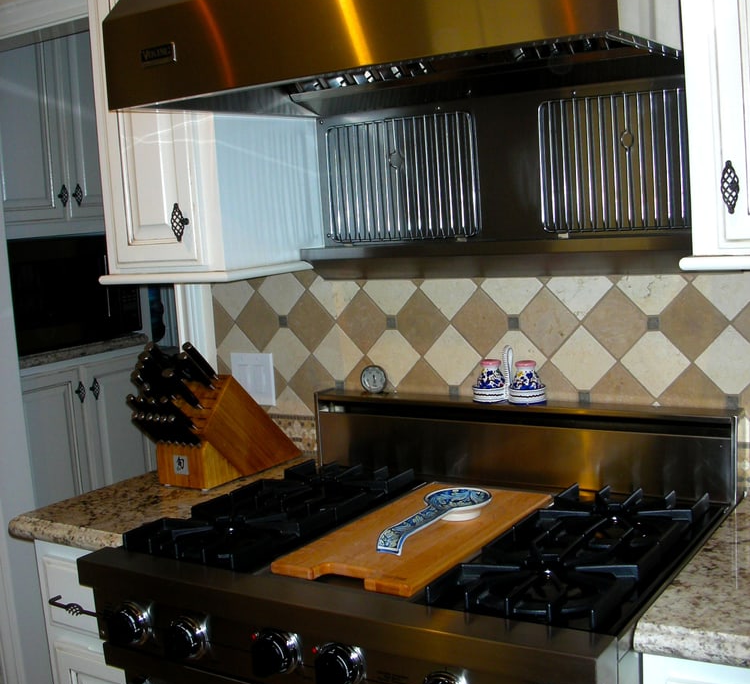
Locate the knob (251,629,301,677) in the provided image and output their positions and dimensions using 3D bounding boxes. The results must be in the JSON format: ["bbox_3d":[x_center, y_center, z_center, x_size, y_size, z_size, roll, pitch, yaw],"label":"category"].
[{"bbox_3d":[-0.143,0.453,1.469,0.060,0.060,0.046,1,8,33],"label":"knob"}]

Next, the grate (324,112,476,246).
[{"bbox_3d":[0.050,-0.339,2.135,0.360,0.258,0.016,1,8,33],"label":"grate"}]

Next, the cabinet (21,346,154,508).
[{"bbox_3d":[-1.252,0.545,3.751,0.580,0.990,0.760,1,8,33],"label":"cabinet"}]

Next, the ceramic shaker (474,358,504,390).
[{"bbox_3d":[0.233,0.078,2.067,0.057,0.075,0.057,-3,7,0],"label":"ceramic shaker"}]

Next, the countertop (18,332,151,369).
[{"bbox_3d":[-1.327,0.030,3.802,0.620,0.042,0.700,1,8,33],"label":"countertop"}]

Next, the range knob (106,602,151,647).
[{"bbox_3d":[-0.397,0.457,1.637,0.060,0.060,0.046,1,8,33],"label":"range knob"}]

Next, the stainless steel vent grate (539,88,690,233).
[{"bbox_3d":[0.471,-0.331,1.865,0.358,0.258,0.016,1,8,33],"label":"stainless steel vent grate"}]

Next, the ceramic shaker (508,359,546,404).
[{"bbox_3d":[0.303,0.080,2.002,0.071,0.080,0.071,-4,7,0],"label":"ceramic shaker"}]

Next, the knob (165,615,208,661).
[{"bbox_3d":[-0.291,0.459,1.567,0.060,0.060,0.046,1,8,33],"label":"knob"}]

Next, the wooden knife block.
[{"bbox_3d":[-0.326,0.177,2.282,0.128,0.227,0.316,1,8,35],"label":"wooden knife block"}]

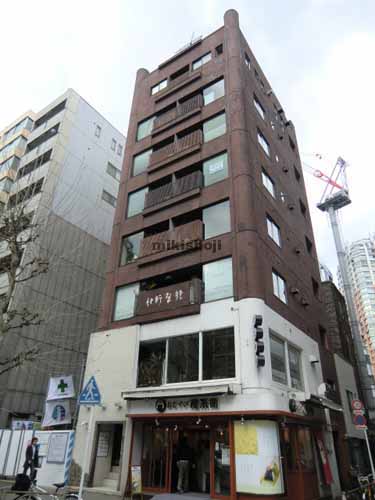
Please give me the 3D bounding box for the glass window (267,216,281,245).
[{"bbox_3d":[4.324,-0.925,17.513,0.124,1.182,1.542,-19,-36,32],"label":"glass window"}]

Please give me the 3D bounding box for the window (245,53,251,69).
[{"bbox_3d":[3.749,-11.844,21.592,0.120,0.963,0.587,-17,-34,29],"label":"window"}]

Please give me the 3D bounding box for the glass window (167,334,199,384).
[{"bbox_3d":[-0.126,4.377,13.954,1.545,1.847,0.124,-16,-34,29],"label":"glass window"}]

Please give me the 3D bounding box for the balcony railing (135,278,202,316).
[{"bbox_3d":[-0.800,2.068,14.701,3.284,1.114,0.160,-17,-34,29],"label":"balcony railing"}]

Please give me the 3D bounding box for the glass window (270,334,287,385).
[{"bbox_3d":[3.552,4.307,13.628,0.124,1.741,1.493,-19,-36,32],"label":"glass window"}]

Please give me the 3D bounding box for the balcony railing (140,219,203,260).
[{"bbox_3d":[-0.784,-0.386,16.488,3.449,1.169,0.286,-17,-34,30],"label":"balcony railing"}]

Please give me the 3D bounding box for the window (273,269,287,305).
[{"bbox_3d":[4.176,1.710,15.599,0.120,1.101,1.530,-17,-34,30],"label":"window"}]

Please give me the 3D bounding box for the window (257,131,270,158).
[{"bbox_3d":[4.486,-6.299,20.562,0.124,1.182,1.542,-19,-36,32],"label":"window"}]

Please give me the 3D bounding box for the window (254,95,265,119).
[{"bbox_3d":[4.306,-8.504,20.823,0.120,0.989,1.468,-17,-34,29],"label":"window"}]

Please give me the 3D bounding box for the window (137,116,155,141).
[{"bbox_3d":[-2.712,-8.170,23.261,1.414,1.758,0.124,-16,-34,29],"label":"window"}]

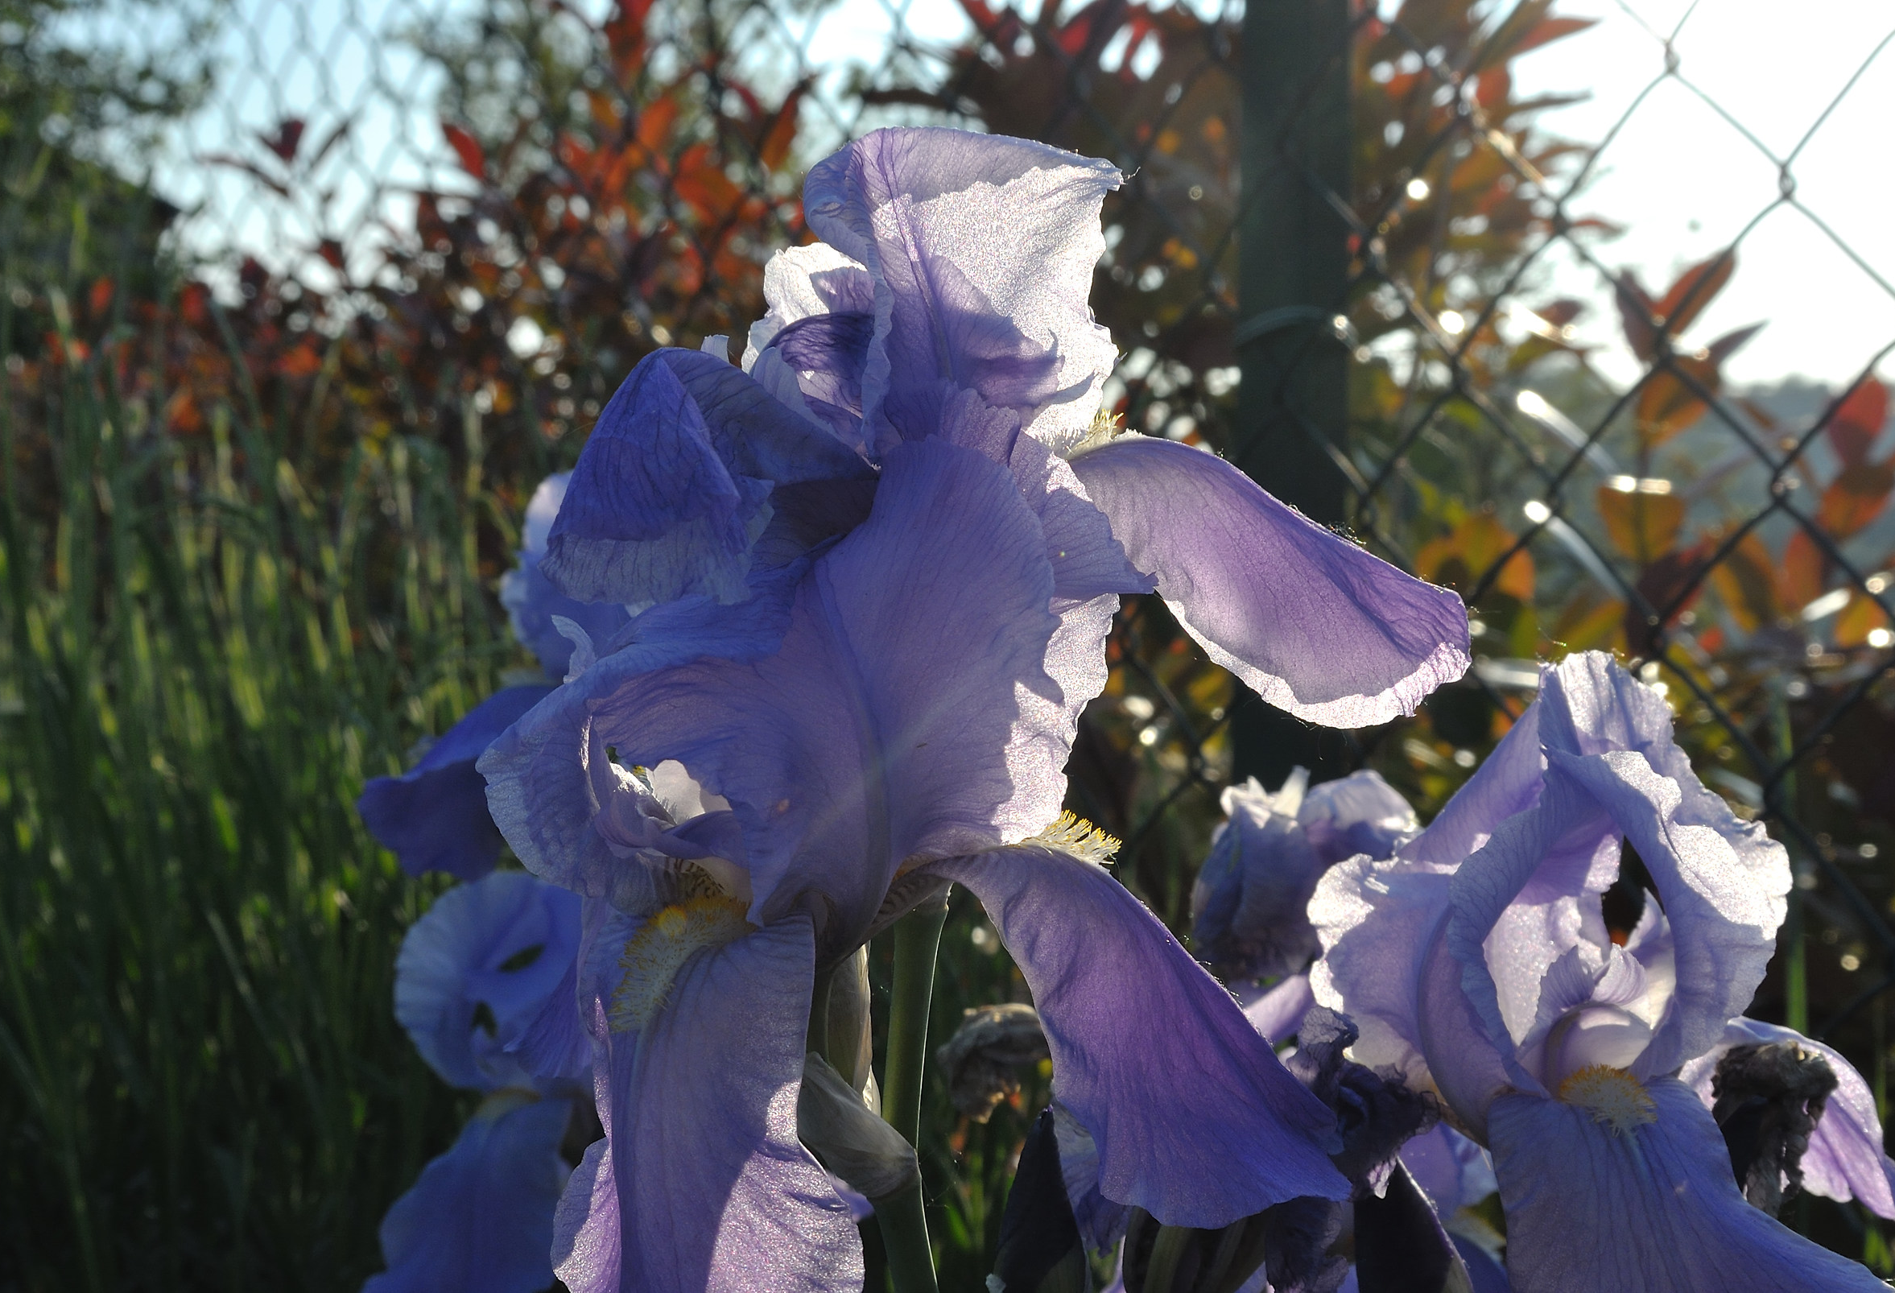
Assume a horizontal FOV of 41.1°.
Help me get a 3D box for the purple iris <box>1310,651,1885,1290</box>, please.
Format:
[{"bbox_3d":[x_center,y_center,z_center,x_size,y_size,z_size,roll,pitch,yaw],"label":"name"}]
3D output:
[{"bbox_3d":[0.128,0.064,0.490,0.115,0.128,0.110,-1,4,-11],"label":"purple iris"}]

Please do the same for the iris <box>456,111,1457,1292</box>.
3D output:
[{"bbox_3d":[0.005,0.011,0.410,0.160,0.193,0.140,1,4,19],"label":"iris"}]

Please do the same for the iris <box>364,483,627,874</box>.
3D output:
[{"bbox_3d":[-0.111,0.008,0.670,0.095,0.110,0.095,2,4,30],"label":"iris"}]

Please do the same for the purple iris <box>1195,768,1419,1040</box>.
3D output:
[{"bbox_3d":[0.095,0.067,0.660,0.064,0.072,0.064,1,4,11],"label":"purple iris"}]

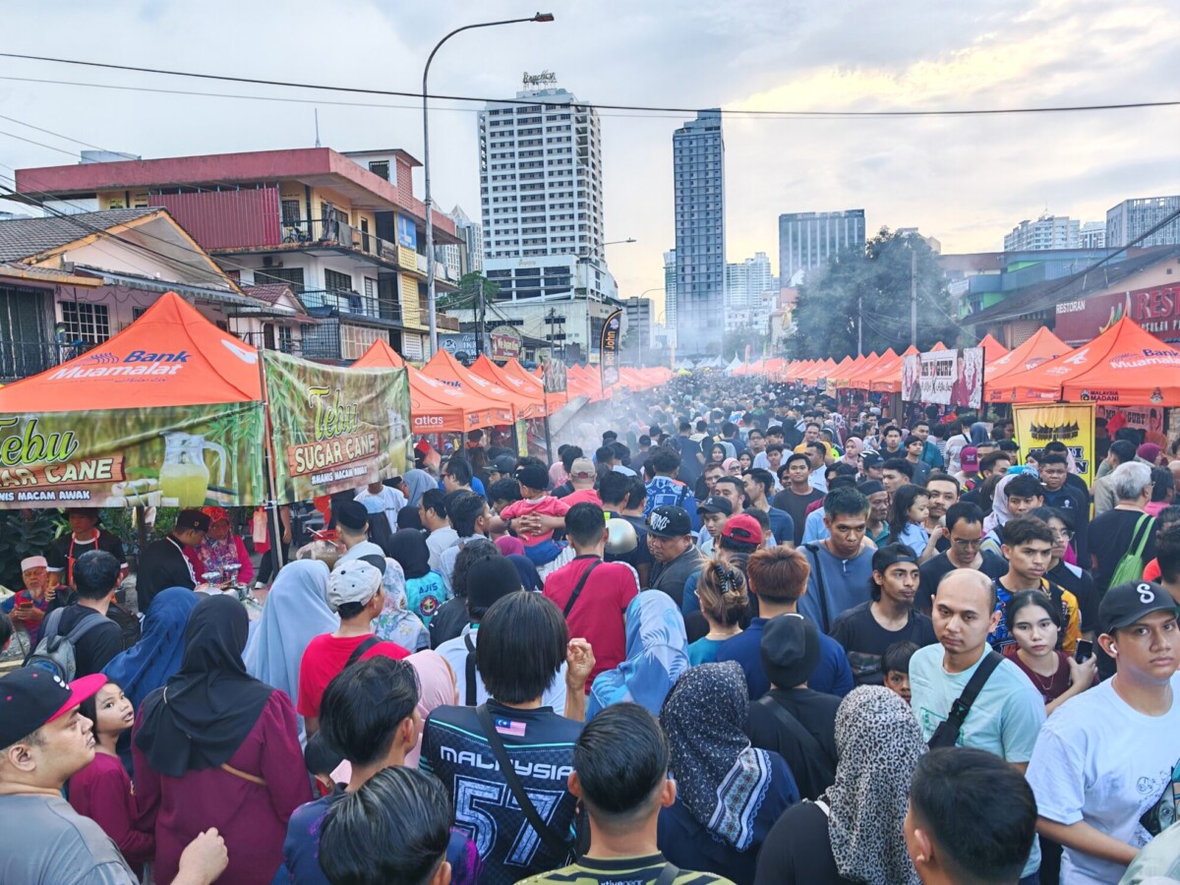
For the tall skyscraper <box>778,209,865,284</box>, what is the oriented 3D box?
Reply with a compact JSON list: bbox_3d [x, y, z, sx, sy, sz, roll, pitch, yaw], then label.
[{"bbox_3d":[104.515,-67.712,371.031,37.000,69.000,18.000,-1,5,9],"label":"tall skyscraper"}]

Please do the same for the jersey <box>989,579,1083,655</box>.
[{"bbox_3d":[1.676,0.826,3.130,0.450,0.640,0.270,0,5,18],"label":"jersey"}]

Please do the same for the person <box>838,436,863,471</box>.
[{"bbox_3d":[2.556,0.709,7.970,0.440,1.530,0.300,2,6,34],"label":"person"}]

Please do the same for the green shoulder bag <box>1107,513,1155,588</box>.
[{"bbox_3d":[2.683,0.658,4.100,0.290,0.470,0.140,1,6,30],"label":"green shoulder bag"}]

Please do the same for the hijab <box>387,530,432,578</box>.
[{"bbox_3d":[-0.931,0.578,4.200,0.240,0.290,0.270,-2,5,-5],"label":"hijab"}]

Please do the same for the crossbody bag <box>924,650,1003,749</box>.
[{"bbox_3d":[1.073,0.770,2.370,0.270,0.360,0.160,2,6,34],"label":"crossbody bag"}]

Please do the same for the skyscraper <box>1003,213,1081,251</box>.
[{"bbox_3d":[239.717,-76.011,436.166,23.000,82.300,38.000,-1,4,4],"label":"skyscraper"}]

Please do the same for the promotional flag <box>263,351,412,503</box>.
[{"bbox_3d":[-1.667,-0.136,5.801,0.060,0.920,2.280,-1,3,8],"label":"promotional flag"}]

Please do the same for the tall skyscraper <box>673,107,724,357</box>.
[{"bbox_3d":[46.360,-78.963,341.739,18.500,109.300,22.000,0,4,12],"label":"tall skyscraper"}]

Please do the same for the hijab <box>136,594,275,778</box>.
[{"bbox_3d":[-1.302,0.817,2.780,0.430,0.540,0.340,-2,5,-11],"label":"hijab"}]

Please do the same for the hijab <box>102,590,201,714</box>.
[{"bbox_3d":[-1.532,0.748,2.900,0.350,0.480,0.330,1,5,27],"label":"hijab"}]

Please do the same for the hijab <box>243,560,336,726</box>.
[{"bbox_3d":[-1.131,0.774,3.120,0.380,0.630,0.350,0,4,9],"label":"hijab"}]

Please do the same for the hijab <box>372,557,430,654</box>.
[{"bbox_3d":[-0.889,0.712,3.600,0.360,0.430,0.330,-2,5,-5],"label":"hijab"}]

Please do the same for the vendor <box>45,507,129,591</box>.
[{"bbox_3d":[-3.010,1.175,4.961,0.520,1.630,0.340,-3,5,-24],"label":"vendor"}]

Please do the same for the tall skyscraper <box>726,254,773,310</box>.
[{"bbox_3d":[164.994,-135.367,850.000,52.000,124.000,32.000,-1,5,10],"label":"tall skyscraper"}]

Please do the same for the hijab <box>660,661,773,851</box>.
[{"bbox_3d":[0.291,0.718,1.900,0.260,0.410,0.270,2,6,34],"label":"hijab"}]

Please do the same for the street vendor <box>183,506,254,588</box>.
[{"bbox_3d":[-2.530,1.137,5.650,0.500,1.560,0.360,-3,5,-14],"label":"street vendor"}]

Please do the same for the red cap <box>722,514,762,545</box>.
[{"bbox_3d":[0.635,0.364,3.420,0.170,0.130,0.250,-1,5,10],"label":"red cap"}]

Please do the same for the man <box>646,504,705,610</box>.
[{"bbox_3d":[0.394,1.111,3.558,0.330,1.690,0.480,-6,7,-36],"label":"man"}]

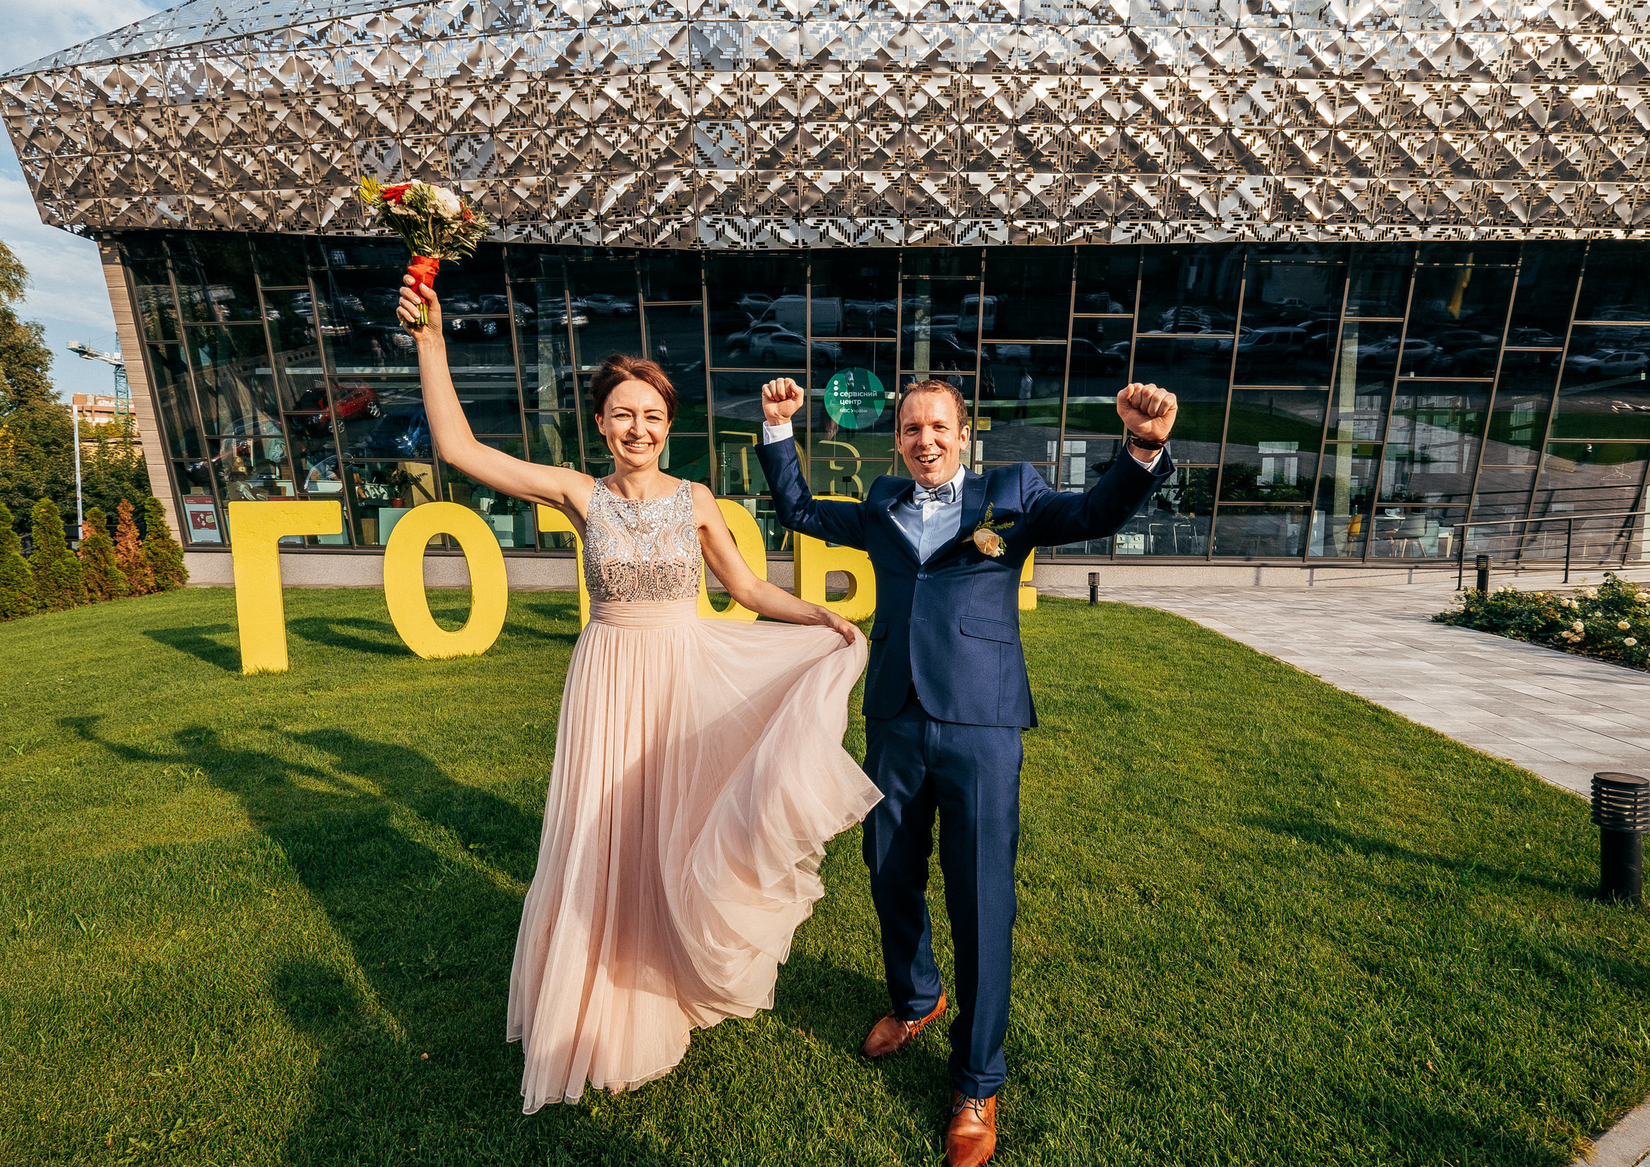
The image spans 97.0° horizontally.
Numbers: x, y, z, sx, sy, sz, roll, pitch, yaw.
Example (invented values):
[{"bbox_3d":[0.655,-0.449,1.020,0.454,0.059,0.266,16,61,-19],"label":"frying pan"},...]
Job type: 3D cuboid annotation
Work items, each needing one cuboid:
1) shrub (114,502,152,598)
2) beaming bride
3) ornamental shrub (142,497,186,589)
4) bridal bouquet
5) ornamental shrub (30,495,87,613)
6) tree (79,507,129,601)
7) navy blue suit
[{"bbox_3d":[-9.280,-0.468,9.790,0.470,1.300,0.470,4,5,41],"label":"shrub"},{"bbox_3d":[-0.370,0.276,1.680,0.970,1.760,0.600,0,4,-7],"label":"beaming bride"},{"bbox_3d":[-9.303,-0.556,10.240,0.500,1.330,0.500,4,5,41],"label":"ornamental shrub"},{"bbox_3d":[-0.772,-0.646,1.410,0.240,0.280,0.220,-1,4,-23],"label":"bridal bouquet"},{"bbox_3d":[-9.282,-0.363,8.800,0.520,1.350,0.520,4,5,41],"label":"ornamental shrub"},{"bbox_3d":[-9.296,-0.387,9.380,0.490,1.220,0.490,4,5,41],"label":"tree"},{"bbox_3d":[0.316,0.391,1.720,0.880,1.470,0.460,2,4,19],"label":"navy blue suit"}]

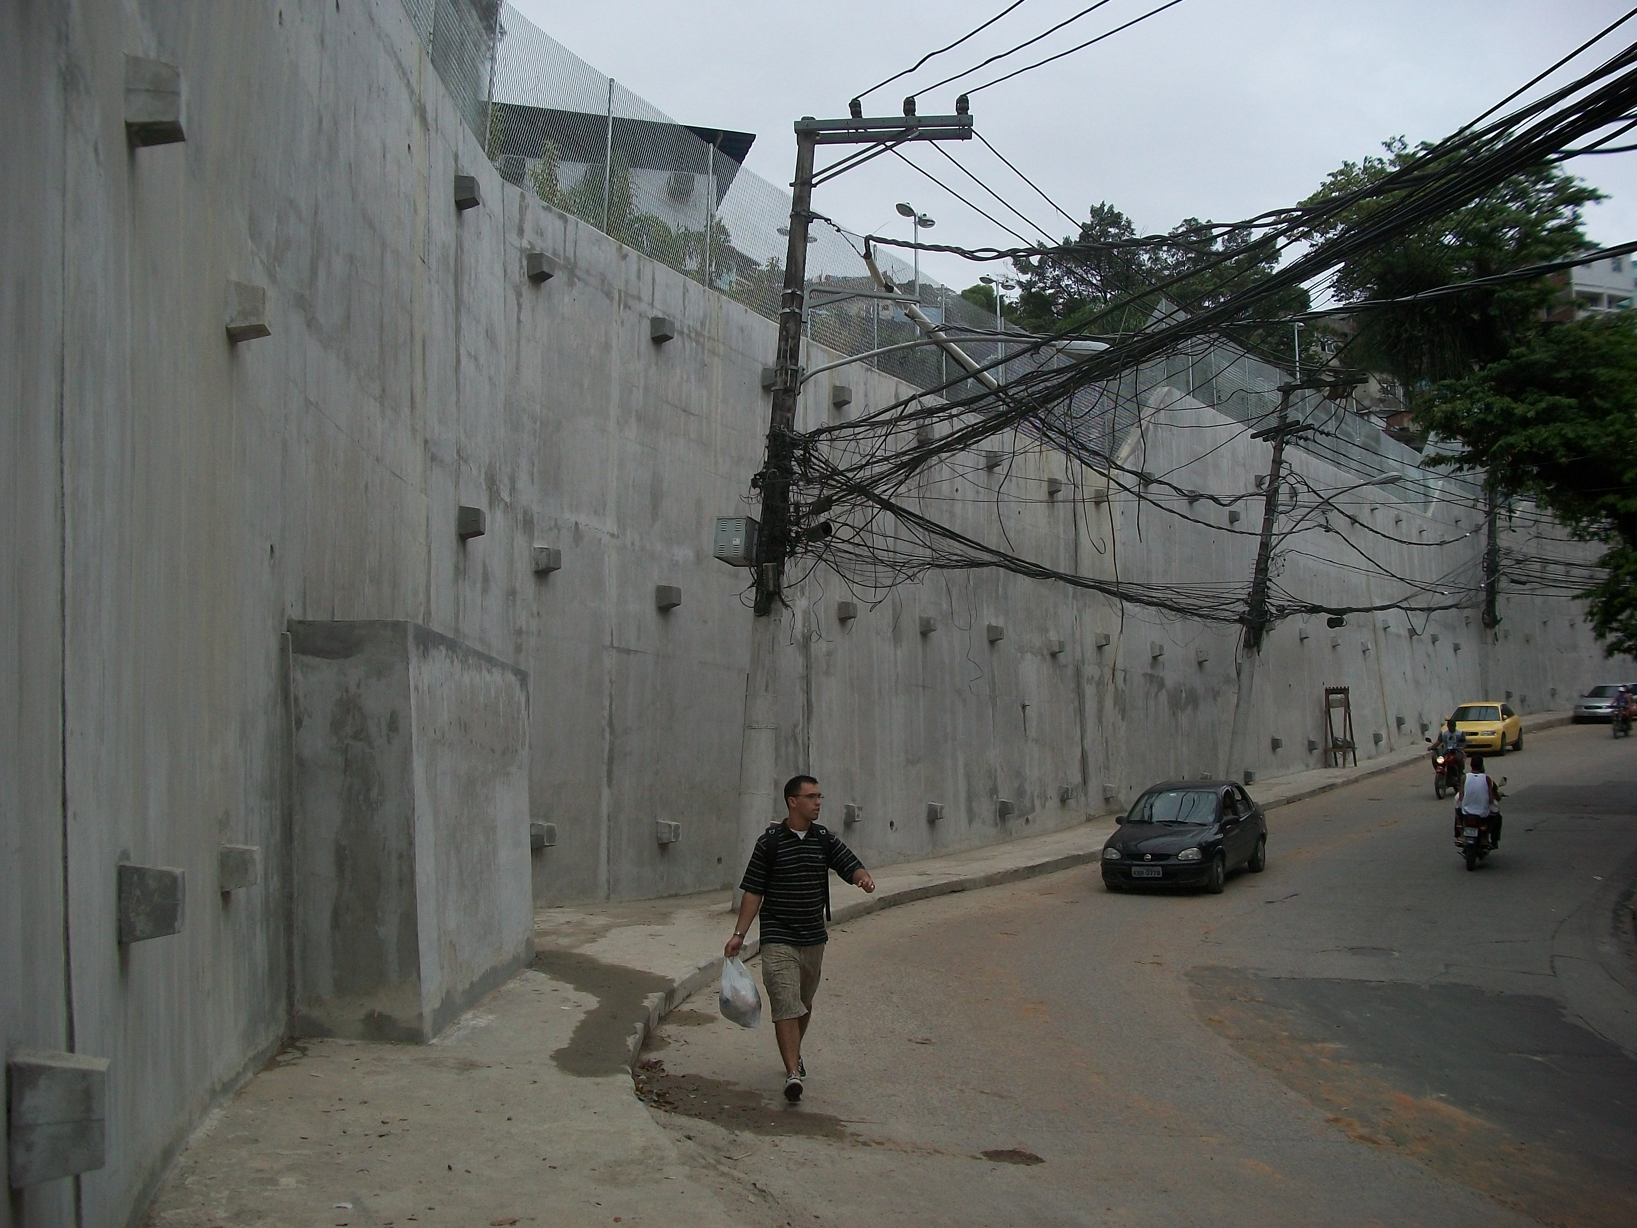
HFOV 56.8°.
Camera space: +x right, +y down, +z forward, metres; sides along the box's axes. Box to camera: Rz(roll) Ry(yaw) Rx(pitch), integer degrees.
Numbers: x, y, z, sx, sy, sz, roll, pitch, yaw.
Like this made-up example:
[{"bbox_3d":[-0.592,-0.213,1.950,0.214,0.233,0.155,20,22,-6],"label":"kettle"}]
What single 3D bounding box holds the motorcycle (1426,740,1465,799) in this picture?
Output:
[{"bbox_3d":[13.209,3.265,31.800,0.750,1.150,1.950,-2,-3,35],"label":"motorcycle"}]

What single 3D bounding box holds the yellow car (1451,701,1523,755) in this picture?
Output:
[{"bbox_3d":[19.373,3.309,44.000,1.740,1.420,4.150,-1,-2,34],"label":"yellow car"}]

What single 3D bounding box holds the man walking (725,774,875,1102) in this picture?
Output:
[{"bbox_3d":[-0.109,1.785,8.300,0.780,1.740,0.600,1,-13,-5],"label":"man walking"}]

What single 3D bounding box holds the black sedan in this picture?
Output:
[{"bbox_3d":[5.275,3.112,21.600,1.630,1.410,4.100,-2,-2,29],"label":"black sedan"}]

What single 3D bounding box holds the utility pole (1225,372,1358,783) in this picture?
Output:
[{"bbox_3d":[10.811,-0.936,35.020,2.400,9.814,0.500,6,-10,22],"label":"utility pole"}]

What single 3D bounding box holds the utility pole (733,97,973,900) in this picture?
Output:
[{"bbox_3d":[0.447,-1.489,17.316,2.300,9.729,0.500,2,-12,10],"label":"utility pole"}]

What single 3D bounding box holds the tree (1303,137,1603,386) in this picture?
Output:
[{"bbox_3d":[23.497,-12.470,56.000,10.500,9.700,9.500,-4,-13,17],"label":"tree"}]

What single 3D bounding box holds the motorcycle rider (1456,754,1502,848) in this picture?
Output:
[{"bbox_3d":[9.690,2.739,22.200,0.660,1.350,0.850,-5,-8,33],"label":"motorcycle rider"}]

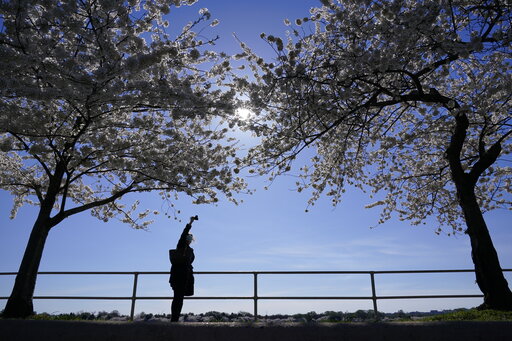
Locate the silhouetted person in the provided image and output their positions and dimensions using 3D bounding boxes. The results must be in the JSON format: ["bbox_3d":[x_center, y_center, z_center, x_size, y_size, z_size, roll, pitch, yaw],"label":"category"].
[{"bbox_3d":[-1.460,1.905,6.741,0.550,2.080,0.520,-8,-24,18],"label":"silhouetted person"}]

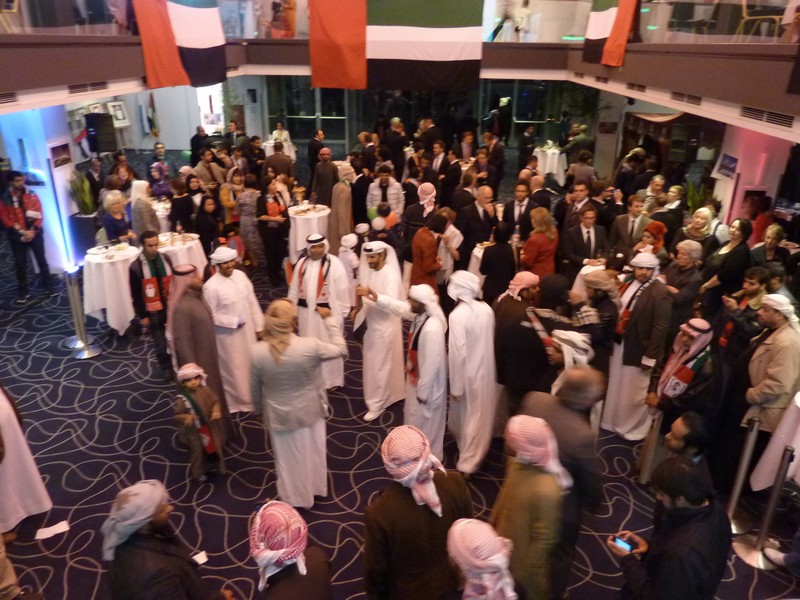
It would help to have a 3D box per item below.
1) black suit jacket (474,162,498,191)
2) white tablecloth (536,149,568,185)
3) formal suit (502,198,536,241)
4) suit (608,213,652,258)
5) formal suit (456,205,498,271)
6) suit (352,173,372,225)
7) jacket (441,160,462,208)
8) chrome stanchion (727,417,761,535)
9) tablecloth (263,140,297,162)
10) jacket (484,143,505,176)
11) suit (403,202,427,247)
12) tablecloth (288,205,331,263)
[{"bbox_3d":[1.653,-2.248,11.041,0.520,0.770,0.360,13,27,27],"label":"black suit jacket"},{"bbox_3d":[3.643,-3.224,14.187,0.760,0.900,0.760,1,24,0],"label":"white tablecloth"},{"bbox_3d":[1.750,-1.101,8.392,0.540,0.770,0.340,7,24,16],"label":"formal suit"},{"bbox_3d":[3.018,-0.739,7.533,0.550,0.780,0.350,3,24,7],"label":"suit"},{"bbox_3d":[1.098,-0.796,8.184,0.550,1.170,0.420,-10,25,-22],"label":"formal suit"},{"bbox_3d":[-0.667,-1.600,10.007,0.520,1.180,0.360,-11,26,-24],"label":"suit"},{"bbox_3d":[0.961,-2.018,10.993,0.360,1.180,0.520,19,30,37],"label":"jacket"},{"bbox_3d":[2.624,1.298,4.387,0.350,0.950,0.350,1,24,0],"label":"chrome stanchion"},{"bbox_3d":[-3.069,-3.550,14.759,0.800,0.900,0.800,1,24,0],"label":"tablecloth"},{"bbox_3d":[1.951,-2.916,11.990,0.320,0.750,0.500,-15,29,-32],"label":"jacket"},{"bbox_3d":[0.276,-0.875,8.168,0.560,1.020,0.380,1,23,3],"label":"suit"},{"bbox_3d":[-1.471,-0.967,9.391,0.690,1.000,0.690,0,23,0],"label":"tablecloth"}]

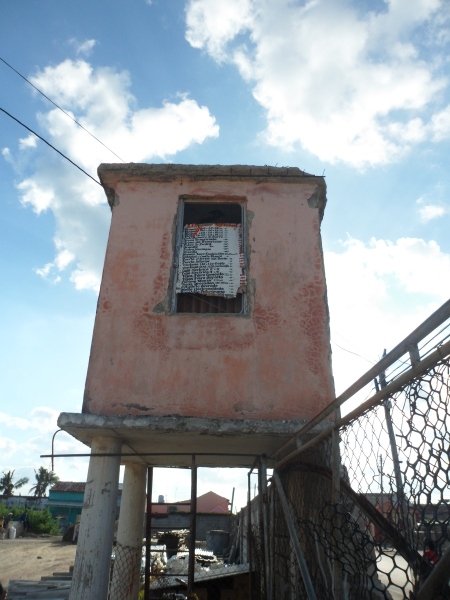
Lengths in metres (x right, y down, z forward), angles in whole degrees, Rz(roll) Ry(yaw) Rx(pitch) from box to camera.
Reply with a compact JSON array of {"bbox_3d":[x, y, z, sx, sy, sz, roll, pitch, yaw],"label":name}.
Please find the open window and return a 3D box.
[{"bbox_3d":[-0.125,-0.425,4.290,0.665,1.250,0.100,1,-24,1],"label":"open window"}]

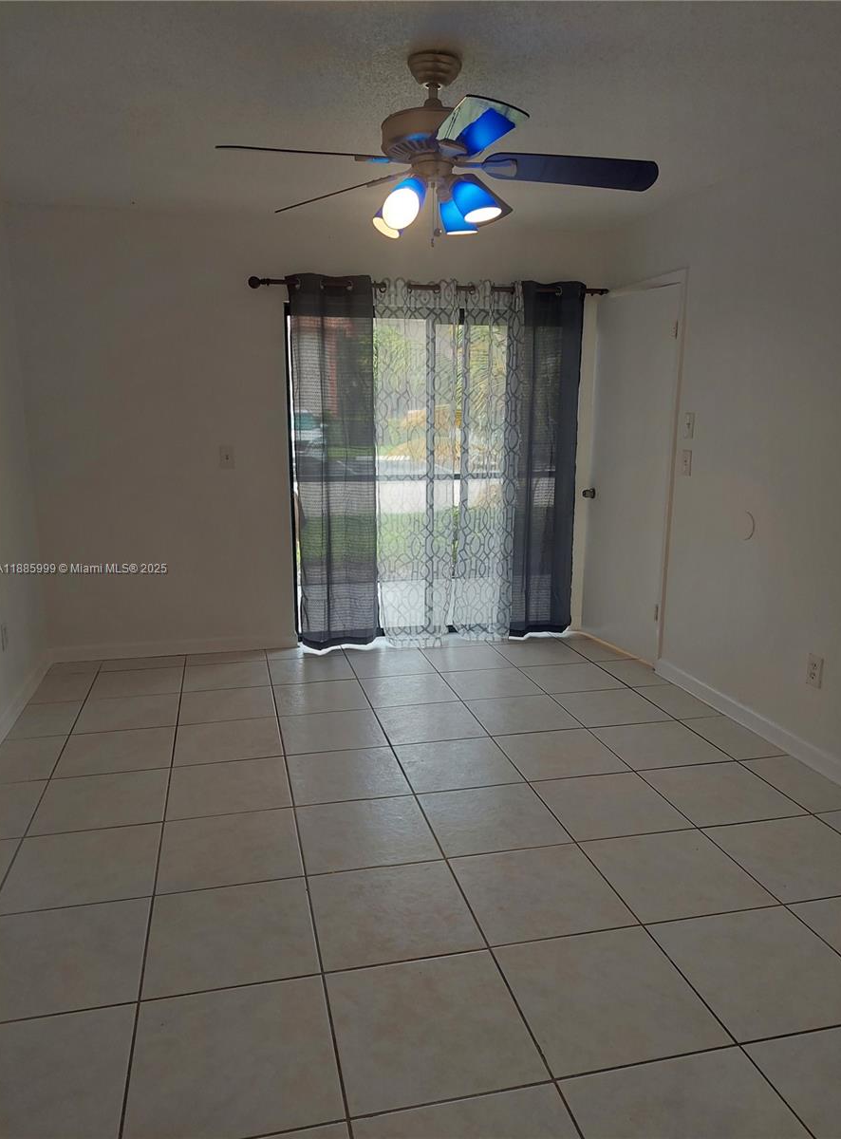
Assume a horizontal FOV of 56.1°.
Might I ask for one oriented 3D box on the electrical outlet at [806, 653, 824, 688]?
[{"bbox_3d":[1.596,0.411,3.193,0.010,0.120,0.075,-2,12,-13],"label":"electrical outlet"}]

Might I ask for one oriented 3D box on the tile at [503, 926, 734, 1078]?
[{"bbox_3d":[0.457,1.054,1.960,0.446,0.010,0.441,-2,12,-13],"label":"tile"}]

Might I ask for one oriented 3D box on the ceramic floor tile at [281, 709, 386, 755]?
[{"bbox_3d":[-0.406,0.749,3.636,0.455,0.012,0.455,-2,11,-13],"label":"ceramic floor tile"}]

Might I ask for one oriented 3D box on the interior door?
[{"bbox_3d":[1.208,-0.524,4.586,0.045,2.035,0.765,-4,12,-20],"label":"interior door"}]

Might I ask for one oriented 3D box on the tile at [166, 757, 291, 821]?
[{"bbox_3d":[-0.727,0.834,3.018,0.446,0.010,0.441,-2,12,-13],"label":"tile"}]

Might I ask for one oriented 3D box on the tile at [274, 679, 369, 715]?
[{"bbox_3d":[-0.516,0.664,4.082,0.455,0.012,0.455,-2,11,-13],"label":"tile"}]

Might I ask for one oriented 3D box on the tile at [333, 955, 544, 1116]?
[{"bbox_3d":[0.020,1.072,1.858,0.446,0.010,0.441,-2,12,-13],"label":"tile"}]

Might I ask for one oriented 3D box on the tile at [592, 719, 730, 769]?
[{"bbox_3d":[1.041,0.771,3.466,0.450,0.010,0.443,-2,12,-13],"label":"tile"}]

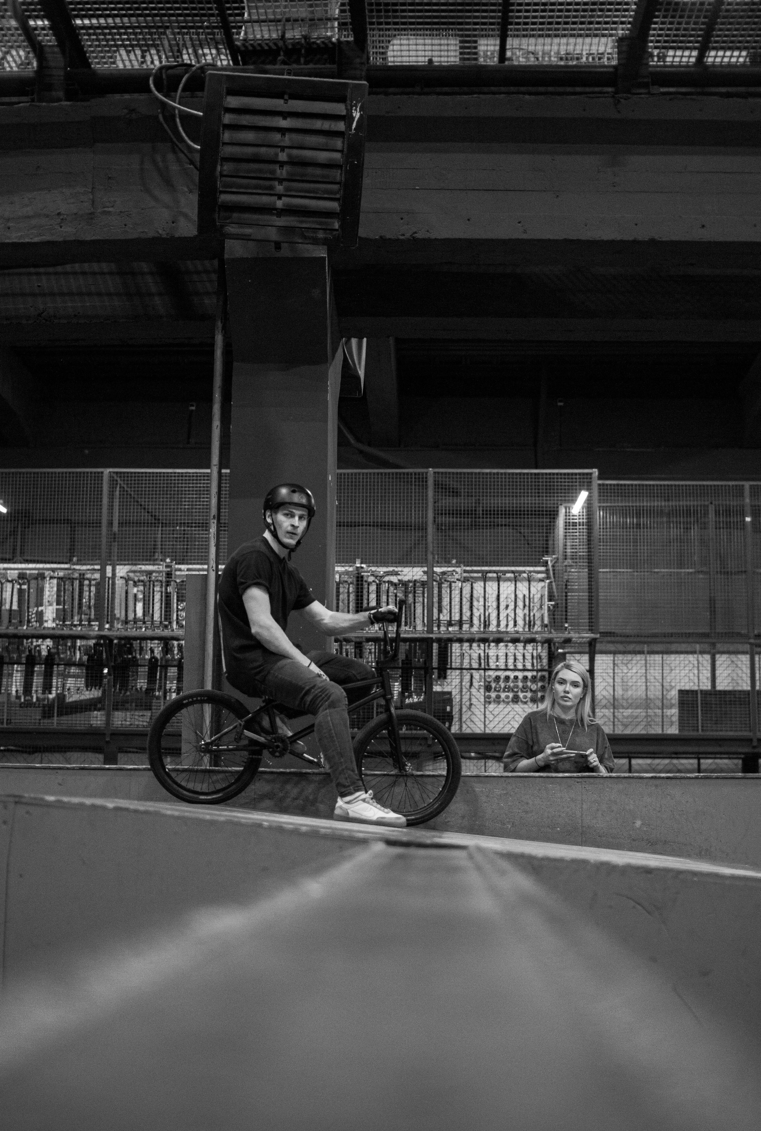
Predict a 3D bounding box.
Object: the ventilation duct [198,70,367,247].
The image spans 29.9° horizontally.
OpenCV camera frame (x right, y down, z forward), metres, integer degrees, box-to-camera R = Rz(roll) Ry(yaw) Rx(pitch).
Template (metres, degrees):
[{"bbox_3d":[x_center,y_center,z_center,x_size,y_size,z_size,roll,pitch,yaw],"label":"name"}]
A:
[{"bbox_3d":[-0.507,-2.143,7.572,0.838,0.854,0.350,4,10,-1],"label":"ventilation duct"}]

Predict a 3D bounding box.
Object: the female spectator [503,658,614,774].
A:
[{"bbox_3d":[0.882,1.288,6.944,0.520,1.660,0.400,0,-7,3],"label":"female spectator"}]

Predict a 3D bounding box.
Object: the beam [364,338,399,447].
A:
[{"bbox_3d":[0.007,-1.496,12.000,0.300,0.650,2.000,0,-7,0],"label":"beam"}]

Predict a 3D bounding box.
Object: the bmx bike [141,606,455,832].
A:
[{"bbox_3d":[-0.311,0.612,6.349,1.408,0.992,0.700,6,-7,5],"label":"bmx bike"}]

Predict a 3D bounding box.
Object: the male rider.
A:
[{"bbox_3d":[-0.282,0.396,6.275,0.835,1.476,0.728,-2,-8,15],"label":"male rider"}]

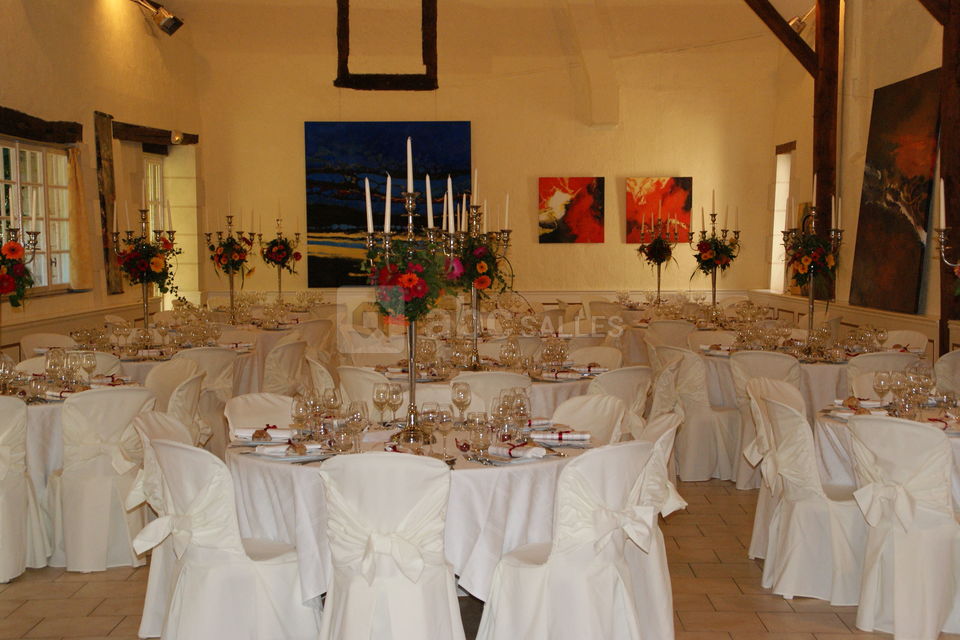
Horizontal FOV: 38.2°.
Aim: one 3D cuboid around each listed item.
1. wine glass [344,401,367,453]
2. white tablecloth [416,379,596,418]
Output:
[{"bbox_3d":[-0.514,0.440,5.724,0.080,0.207,0.080,0,4,0],"label":"wine glass"},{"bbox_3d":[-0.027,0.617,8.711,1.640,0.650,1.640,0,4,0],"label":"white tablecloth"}]

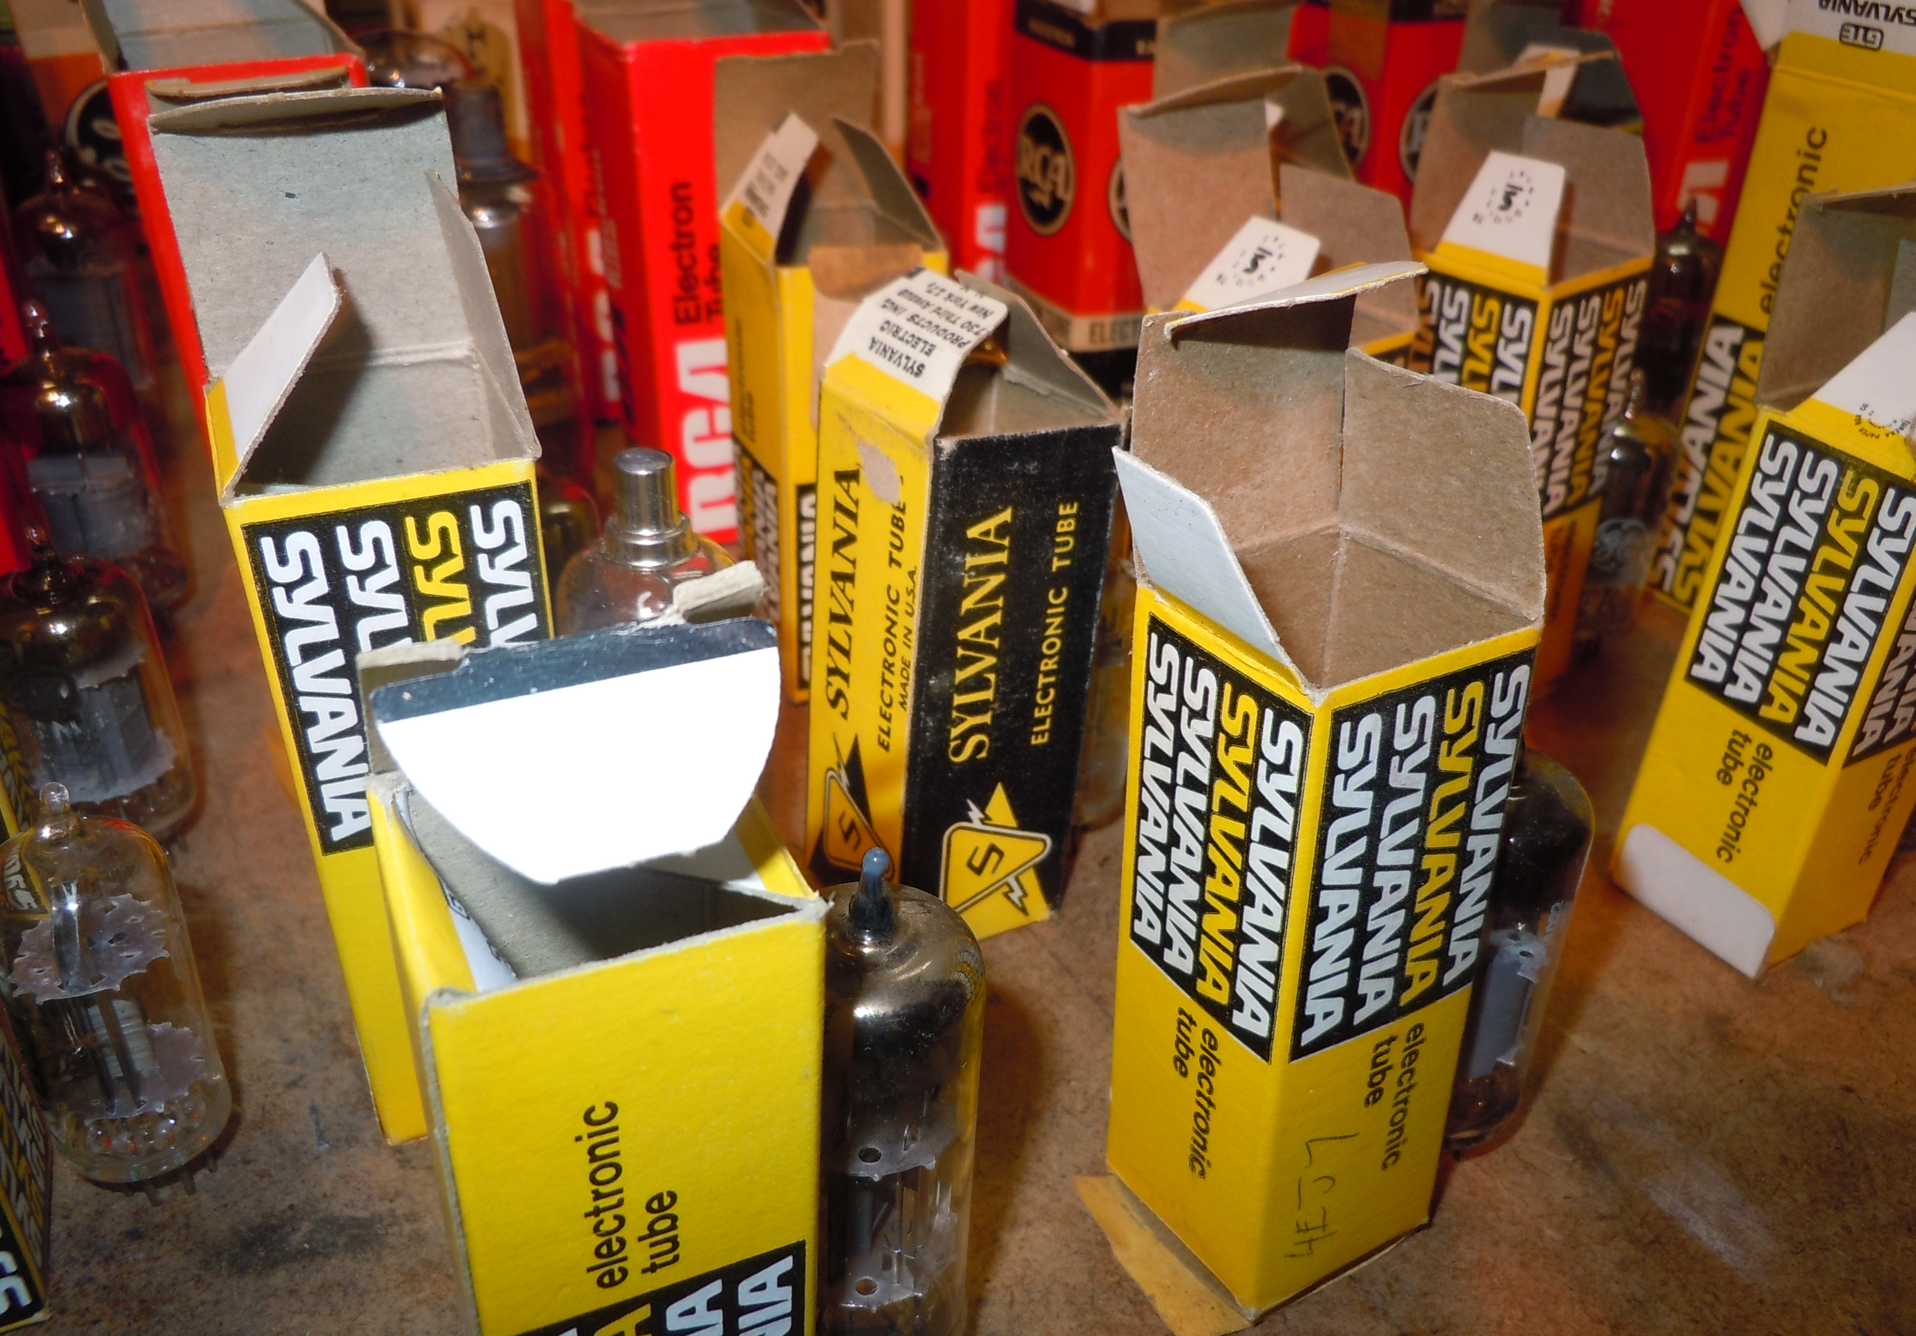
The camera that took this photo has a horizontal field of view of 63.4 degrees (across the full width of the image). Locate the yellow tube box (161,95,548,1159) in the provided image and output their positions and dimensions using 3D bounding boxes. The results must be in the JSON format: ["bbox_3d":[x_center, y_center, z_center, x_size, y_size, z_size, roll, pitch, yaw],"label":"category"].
[{"bbox_3d":[-0.058,0.000,0.166,0.027,0.111,0.027,-13,37,-22],"label":"yellow tube box"}]

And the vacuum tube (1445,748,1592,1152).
[{"bbox_3d":[0.059,0.031,0.178,0.021,0.058,0.021,12,32,20],"label":"vacuum tube"}]

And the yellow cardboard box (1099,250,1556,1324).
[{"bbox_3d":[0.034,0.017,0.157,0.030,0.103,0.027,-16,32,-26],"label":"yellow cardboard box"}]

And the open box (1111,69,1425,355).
[{"bbox_3d":[0.042,-0.026,0.226,0.026,0.105,0.030,-19,37,-31],"label":"open box"}]

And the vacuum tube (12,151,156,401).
[{"bbox_3d":[-0.183,-0.076,0.328,0.022,0.065,0.022,-14,35,-26],"label":"vacuum tube"}]

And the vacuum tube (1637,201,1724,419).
[{"bbox_3d":[0.179,-0.091,0.397,0.019,0.055,0.019,16,33,20],"label":"vacuum tube"}]

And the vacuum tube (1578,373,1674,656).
[{"bbox_3d":[0.121,-0.030,0.290,0.018,0.053,0.018,12,33,21],"label":"vacuum tube"}]

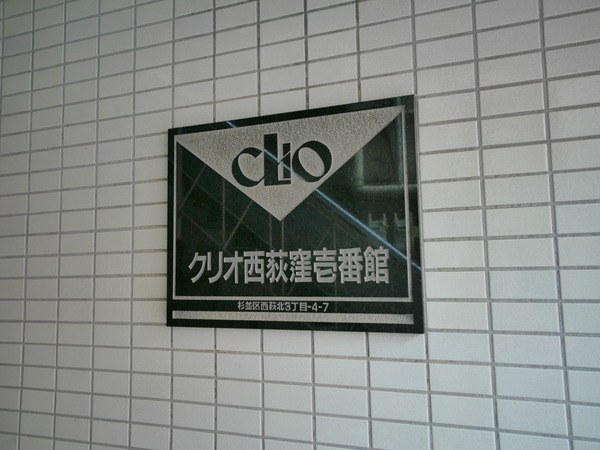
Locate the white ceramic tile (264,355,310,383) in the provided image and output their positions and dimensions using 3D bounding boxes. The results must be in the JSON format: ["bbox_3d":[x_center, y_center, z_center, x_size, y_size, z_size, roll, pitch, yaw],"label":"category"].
[{"bbox_3d":[-0.021,0.265,0.892,0.095,0.045,0.008,-3,-6,20],"label":"white ceramic tile"}]

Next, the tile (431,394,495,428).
[{"bbox_3d":[0.262,0.297,0.781,0.095,0.045,0.009,-3,-6,20],"label":"tile"}]

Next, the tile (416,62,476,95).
[{"bbox_3d":[0.250,-0.247,0.832,0.095,0.045,0.008,-3,-6,20],"label":"tile"}]

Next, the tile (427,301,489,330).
[{"bbox_3d":[0.258,0.148,0.794,0.095,0.045,0.008,-3,-6,20],"label":"tile"}]

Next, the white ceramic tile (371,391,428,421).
[{"bbox_3d":[0.168,0.302,0.817,0.095,0.045,0.008,-3,-6,20],"label":"white ceramic tile"}]

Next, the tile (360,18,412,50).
[{"bbox_3d":[0.155,-0.342,0.877,0.095,0.045,0.008,-3,-6,20],"label":"tile"}]

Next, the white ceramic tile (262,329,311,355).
[{"bbox_3d":[-0.022,0.215,0.897,0.095,0.045,0.008,-3,-6,20],"label":"white ceramic tile"}]

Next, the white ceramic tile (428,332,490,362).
[{"bbox_3d":[0.259,0.198,0.789,0.095,0.045,0.008,-3,-6,20],"label":"white ceramic tile"}]

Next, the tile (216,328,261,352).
[{"bbox_3d":[-0.116,0.219,0.934,0.095,0.044,0.008,-3,-6,20],"label":"tile"}]

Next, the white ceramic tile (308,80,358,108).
[{"bbox_3d":[0.063,-0.238,0.902,0.095,0.045,0.008,-3,-6,20],"label":"white ceramic tile"}]

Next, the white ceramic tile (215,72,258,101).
[{"bbox_3d":[-0.127,-0.277,0.979,0.095,0.045,0.008,-3,-6,20],"label":"white ceramic tile"}]

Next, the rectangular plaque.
[{"bbox_3d":[-0.031,-0.010,0.902,0.498,0.400,0.022,-3,-6,20],"label":"rectangular plaque"}]

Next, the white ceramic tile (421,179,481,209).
[{"bbox_3d":[0.255,-0.050,0.817,0.095,0.044,0.008,-3,-6,20],"label":"white ceramic tile"}]

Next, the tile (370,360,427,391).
[{"bbox_3d":[0.167,0.253,0.820,0.095,0.045,0.009,-3,-6,20],"label":"tile"}]

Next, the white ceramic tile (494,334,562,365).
[{"bbox_3d":[0.355,0.194,0.759,0.095,0.044,0.008,-3,-6,20],"label":"white ceramic tile"}]

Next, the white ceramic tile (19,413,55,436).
[{"bbox_3d":[-0.586,0.446,1.090,0.095,0.044,0.008,-3,-6,20],"label":"white ceramic tile"}]

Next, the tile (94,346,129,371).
[{"bbox_3d":[-0.396,0.283,1.026,0.095,0.045,0.008,-3,-6,20],"label":"tile"}]

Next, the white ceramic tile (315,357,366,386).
[{"bbox_3d":[0.072,0.258,0.854,0.095,0.045,0.008,-3,-6,20],"label":"white ceramic tile"}]

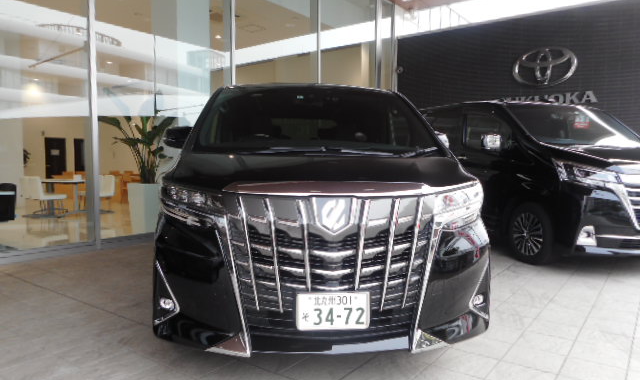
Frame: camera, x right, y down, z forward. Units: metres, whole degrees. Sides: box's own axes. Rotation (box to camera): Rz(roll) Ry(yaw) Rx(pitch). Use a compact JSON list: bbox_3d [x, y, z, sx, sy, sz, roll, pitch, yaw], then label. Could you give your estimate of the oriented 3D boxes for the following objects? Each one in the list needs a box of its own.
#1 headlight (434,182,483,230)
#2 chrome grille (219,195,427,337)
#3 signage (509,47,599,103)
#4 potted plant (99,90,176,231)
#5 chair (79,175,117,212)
[{"bbox_3d":[0.739,0.082,2.505,0.360,0.240,0.380,0,3,-5],"label":"headlight"},{"bbox_3d":[0.053,0.336,2.197,1.040,0.651,0.200,0,3,-5],"label":"chrome grille"},{"bbox_3d":[5.239,-2.635,10.736,2.120,1.390,0.100,3,4,37],"label":"signage"},{"bbox_3d":[-2.788,-0.401,7.200,1.100,2.200,1.150,3,4,37],"label":"potted plant"},{"bbox_3d":[-5.055,0.084,10.500,0.570,0.840,0.470,1,4,23],"label":"chair"}]

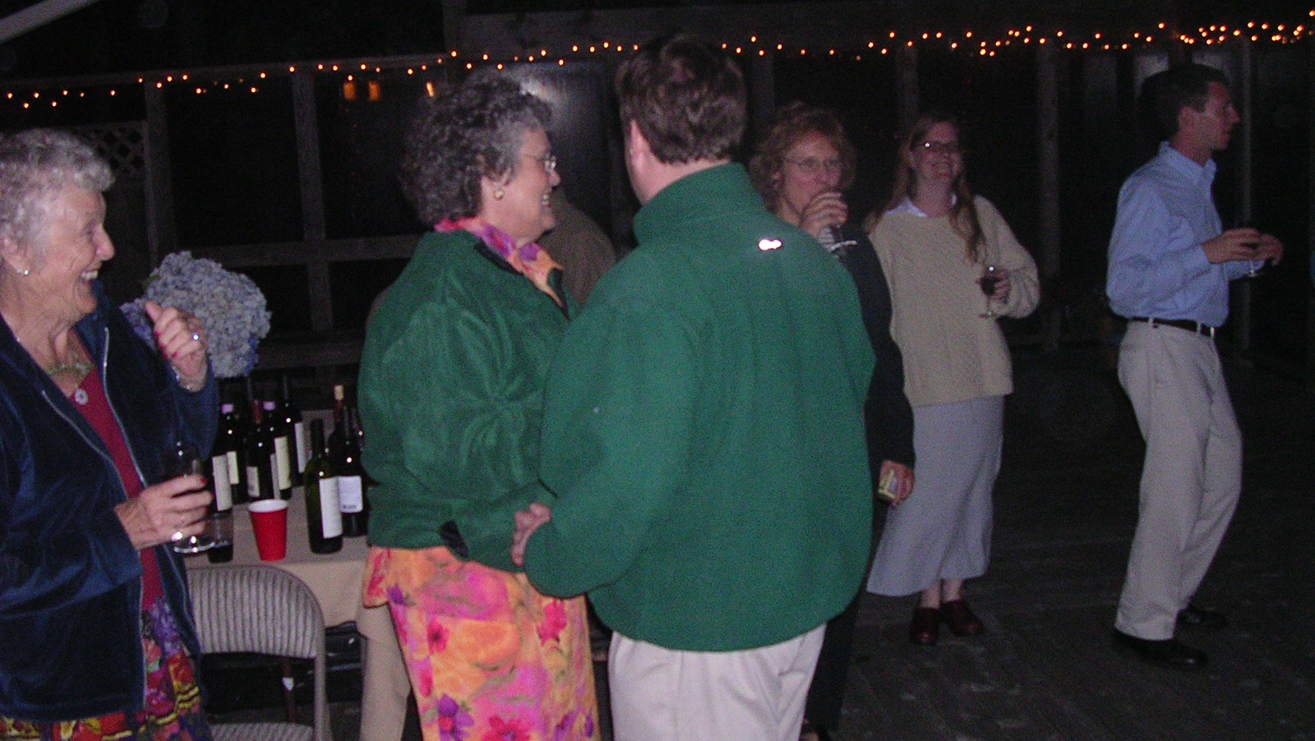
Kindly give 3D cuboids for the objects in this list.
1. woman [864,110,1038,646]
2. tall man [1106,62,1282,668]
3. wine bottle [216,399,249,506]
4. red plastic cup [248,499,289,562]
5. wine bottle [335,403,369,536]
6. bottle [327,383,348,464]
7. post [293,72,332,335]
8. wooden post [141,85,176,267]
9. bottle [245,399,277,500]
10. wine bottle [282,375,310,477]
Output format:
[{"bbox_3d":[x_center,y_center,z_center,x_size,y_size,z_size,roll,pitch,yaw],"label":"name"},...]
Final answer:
[{"bbox_3d":[0.957,0.021,4.707,0.560,1.700,0.370,-3,7,-1],"label":"woman"},{"bbox_3d":[1.648,-0.027,4.439,0.500,1.800,0.500,1,8,33],"label":"tall man"},{"bbox_3d":[-1.164,0.222,3.954,0.074,0.280,0.074,-3,7,0],"label":"wine bottle"},{"bbox_3d":[-0.865,0.360,3.223,0.093,0.118,0.093,-3,7,0],"label":"red plastic cup"},{"bbox_3d":[-0.724,0.232,3.402,0.077,0.306,0.077,-3,7,0],"label":"wine bottle"},{"bbox_3d":[-0.792,0.207,3.646,0.075,0.330,0.075,-3,7,0],"label":"bottle"},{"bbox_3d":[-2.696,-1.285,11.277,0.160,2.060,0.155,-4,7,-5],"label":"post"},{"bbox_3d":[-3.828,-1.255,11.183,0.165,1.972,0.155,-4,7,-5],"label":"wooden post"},{"bbox_3d":[-1.045,0.219,3.803,0.075,0.292,0.075,-3,7,0],"label":"bottle"},{"bbox_3d":[-1.028,0.165,4.082,0.075,0.306,0.075,-3,7,0],"label":"wine bottle"}]

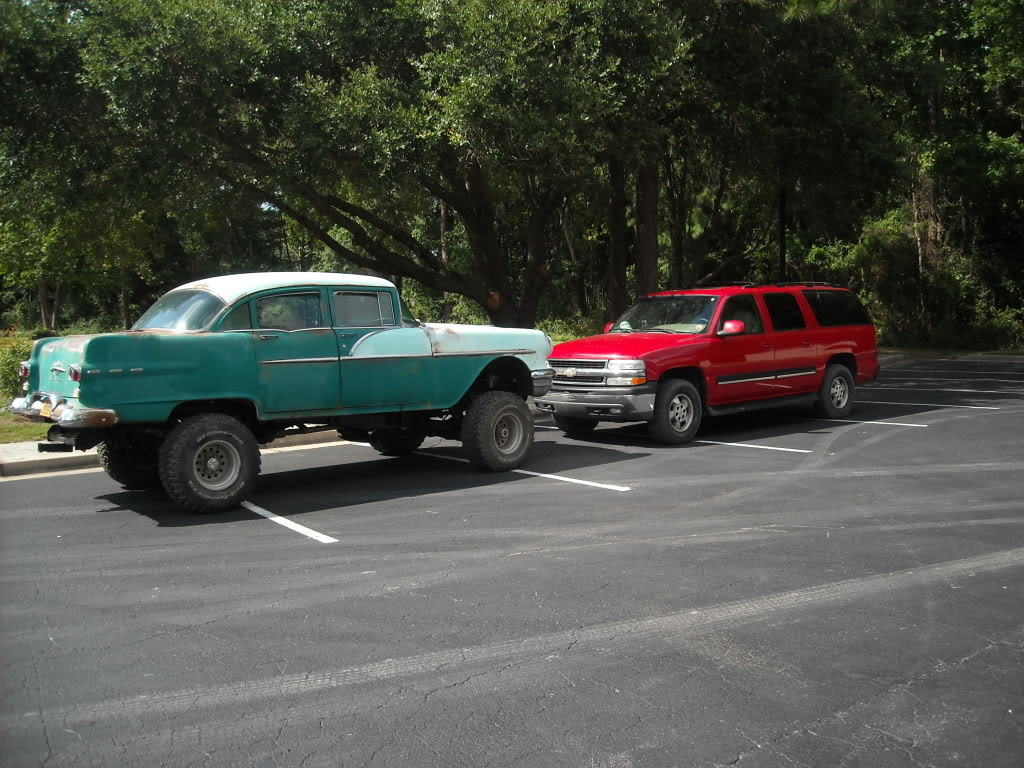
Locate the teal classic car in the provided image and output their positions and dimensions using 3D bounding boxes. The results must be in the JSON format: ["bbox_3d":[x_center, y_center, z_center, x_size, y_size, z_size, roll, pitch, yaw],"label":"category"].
[{"bbox_3d":[-2.045,-0.050,10.513,5.210,2.100,1.950,-5,5,-35],"label":"teal classic car"}]

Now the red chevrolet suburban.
[{"bbox_3d":[2.853,-0.387,14.403,5.560,1.910,2.040,-5,5,-39],"label":"red chevrolet suburban"}]

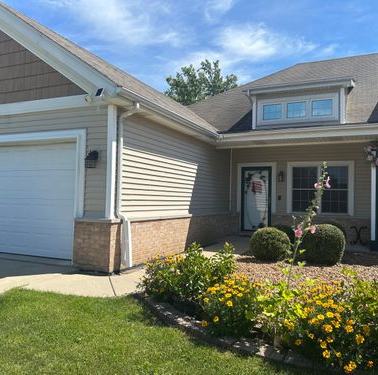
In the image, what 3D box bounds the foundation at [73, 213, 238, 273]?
[{"bbox_3d":[-0.325,1.092,9.243,0.820,0.860,6.480,0,-2,24],"label":"foundation"}]

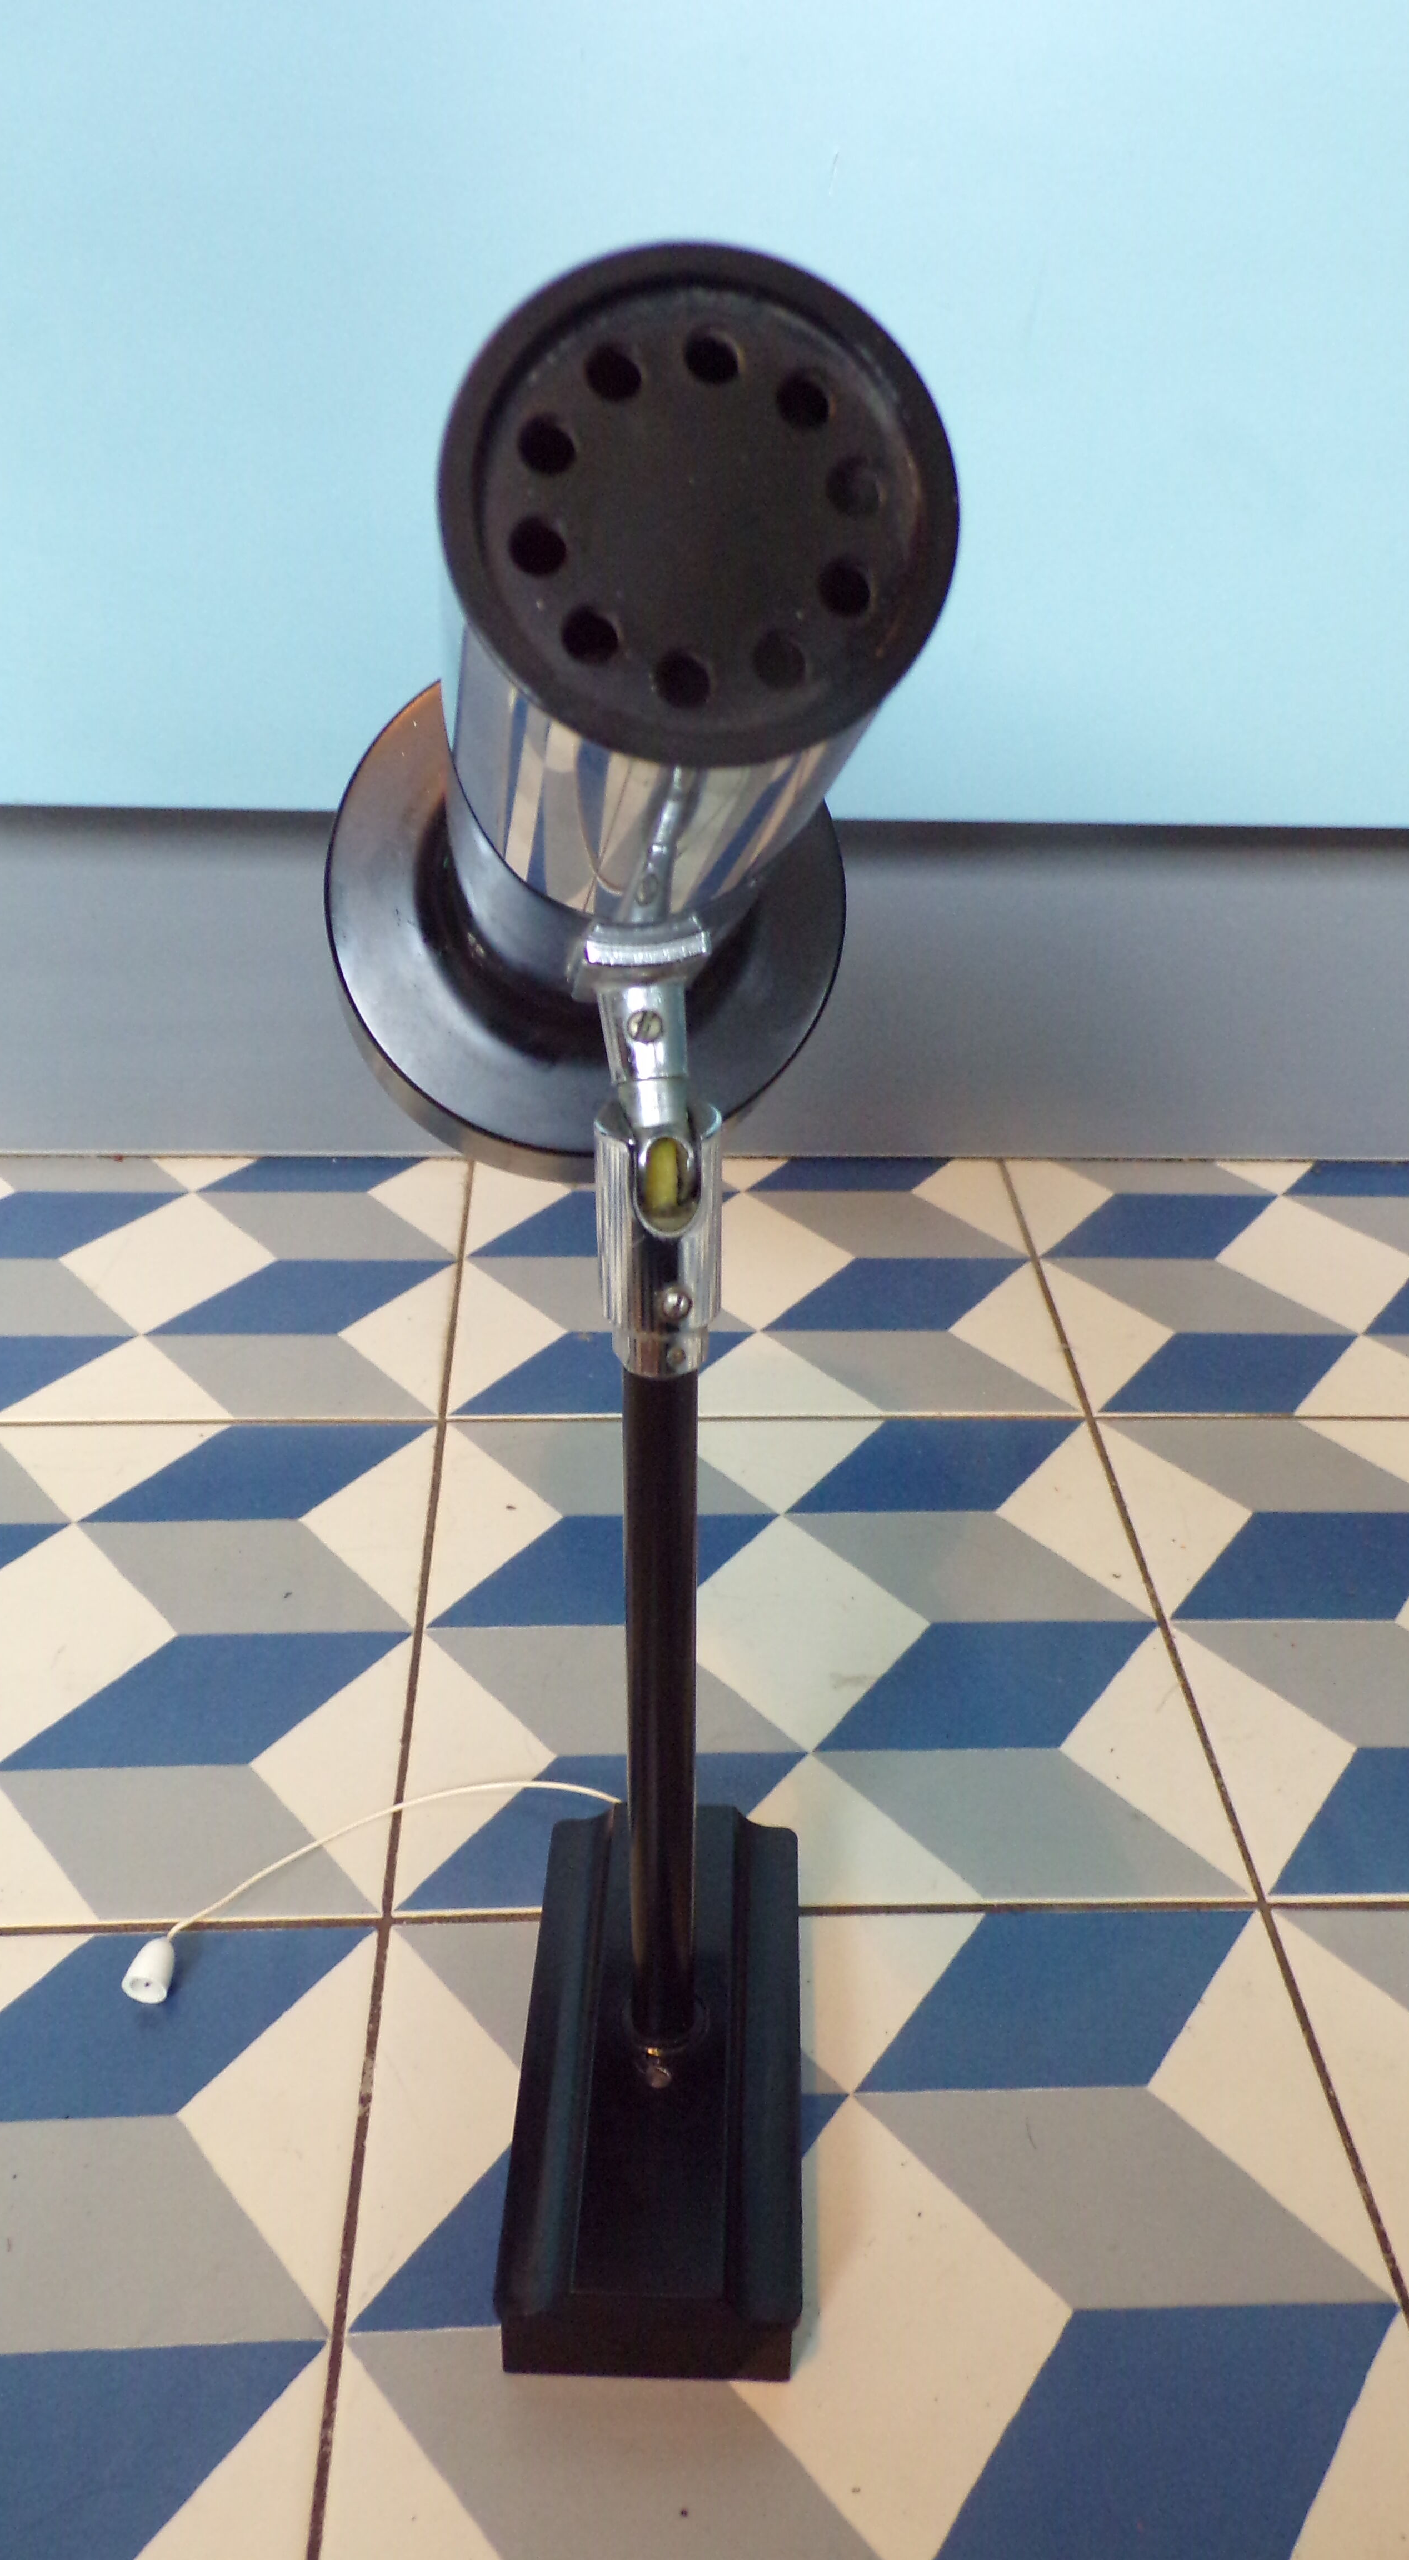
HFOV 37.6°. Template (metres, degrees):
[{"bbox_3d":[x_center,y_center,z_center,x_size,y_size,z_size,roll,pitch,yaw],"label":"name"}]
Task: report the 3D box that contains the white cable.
[{"bbox_3d":[-0.074,0.132,0.466,0.118,0.018,0.034,-13,33,-23],"label":"white cable"}]

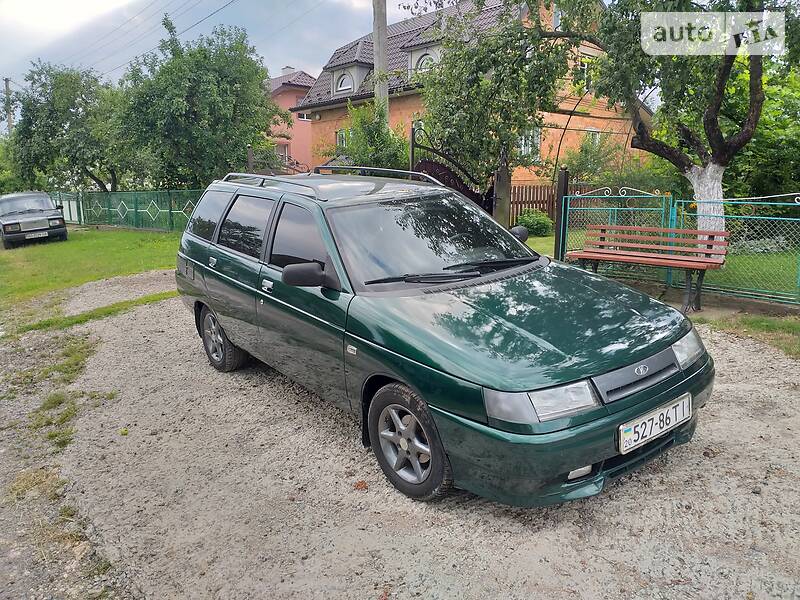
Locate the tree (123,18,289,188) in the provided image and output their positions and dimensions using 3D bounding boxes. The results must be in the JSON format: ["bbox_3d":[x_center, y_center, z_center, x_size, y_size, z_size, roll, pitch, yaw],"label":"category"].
[{"bbox_3d":[-5.954,-5.343,18.300,4.900,5.884,4.800,-6,13,-19],"label":"tree"}]

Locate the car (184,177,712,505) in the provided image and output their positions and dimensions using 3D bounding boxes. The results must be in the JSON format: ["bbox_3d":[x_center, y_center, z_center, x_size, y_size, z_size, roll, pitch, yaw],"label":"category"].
[{"bbox_3d":[-0.177,-0.118,4.187,1.760,1.510,4.290,-12,16,-35],"label":"car"}]

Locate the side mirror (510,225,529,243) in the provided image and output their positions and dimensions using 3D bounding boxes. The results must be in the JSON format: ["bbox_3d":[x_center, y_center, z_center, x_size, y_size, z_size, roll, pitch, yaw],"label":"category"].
[{"bbox_3d":[0.800,-0.454,4.185,0.210,0.130,0.110,-12,16,-35],"label":"side mirror"}]

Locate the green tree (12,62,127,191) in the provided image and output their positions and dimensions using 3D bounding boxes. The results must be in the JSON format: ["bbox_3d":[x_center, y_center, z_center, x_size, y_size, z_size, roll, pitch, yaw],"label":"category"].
[{"bbox_3d":[-12.100,-5.750,22.000,4.200,5.480,4.100,-9,14,-28],"label":"green tree"}]

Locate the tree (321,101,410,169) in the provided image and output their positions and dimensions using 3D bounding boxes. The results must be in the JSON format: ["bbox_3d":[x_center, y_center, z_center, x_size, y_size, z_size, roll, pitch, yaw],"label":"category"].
[{"bbox_3d":[-0.718,-2.652,12.500,1.800,2.821,1.700,-2,13,0],"label":"tree"}]

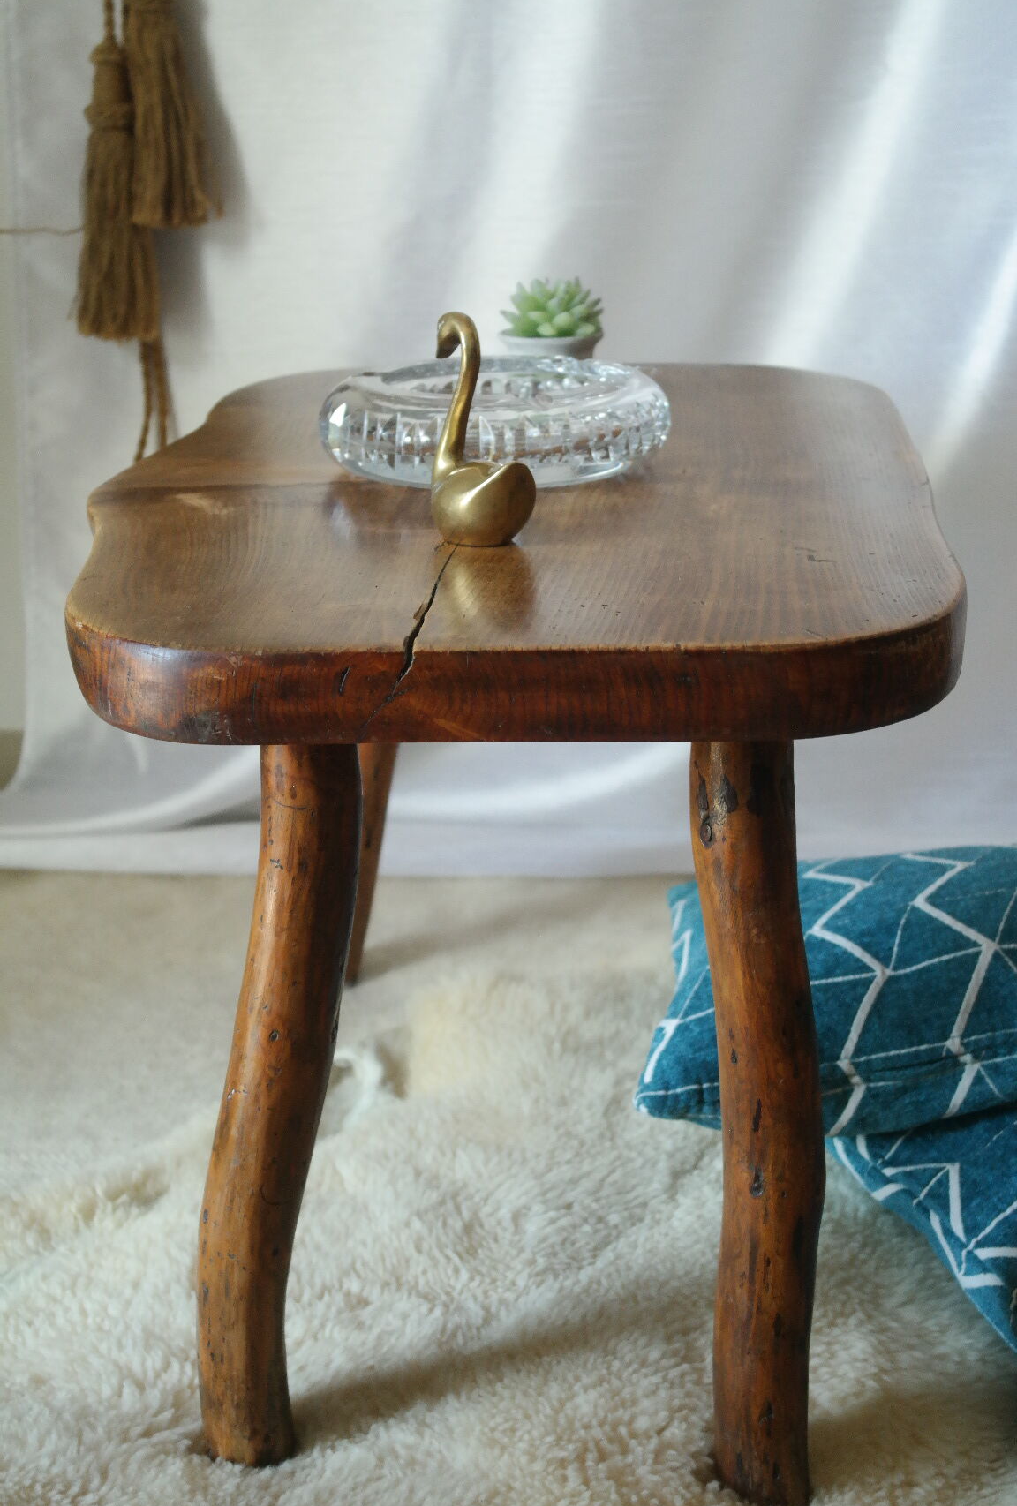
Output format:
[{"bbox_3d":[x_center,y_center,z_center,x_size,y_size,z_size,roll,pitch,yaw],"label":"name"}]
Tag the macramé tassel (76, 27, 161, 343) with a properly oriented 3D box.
[{"bbox_3d":[-0.279,-0.406,1.758,0.060,0.222,0.055,0,17,0],"label":"macramé tassel"}]

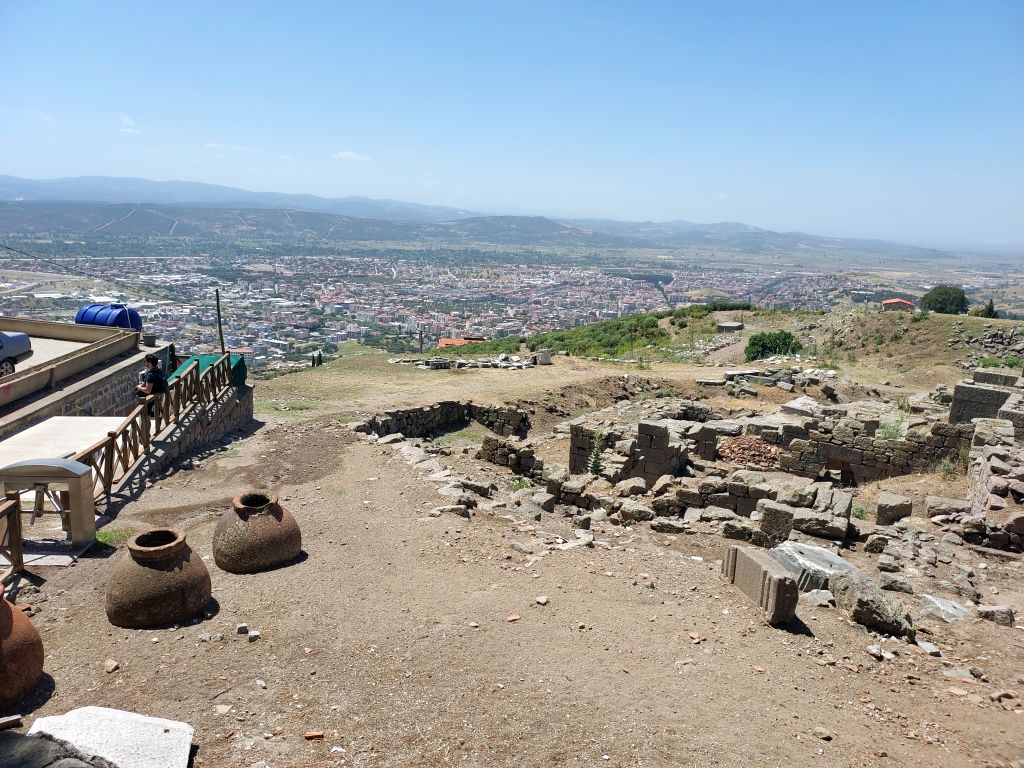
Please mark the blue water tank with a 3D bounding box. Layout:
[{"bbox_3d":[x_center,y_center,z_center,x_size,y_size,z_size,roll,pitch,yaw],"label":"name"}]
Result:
[{"bbox_3d":[-11.833,-1.790,24.307,1.530,1.200,1.100,6,12,23],"label":"blue water tank"}]

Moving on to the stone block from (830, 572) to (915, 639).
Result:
[{"bbox_3d":[4.225,2.585,9.743,0.400,0.380,0.820,-7,14,-37],"label":"stone block"}]

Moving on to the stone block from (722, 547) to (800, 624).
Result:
[{"bbox_3d":[2.984,2.375,10.056,0.270,0.520,1.150,-1,11,-14],"label":"stone block"}]

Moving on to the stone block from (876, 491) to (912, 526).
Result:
[{"bbox_3d":[6.039,2.015,13.210,0.500,0.350,0.460,3,11,10],"label":"stone block"}]

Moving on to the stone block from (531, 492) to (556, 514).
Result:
[{"bbox_3d":[0.538,1.903,13.217,0.300,0.230,0.230,8,13,29],"label":"stone block"}]

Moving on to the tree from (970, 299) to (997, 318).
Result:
[{"bbox_3d":[63.755,-10.141,112.000,3.400,2.800,3.200,8,13,31],"label":"tree"}]

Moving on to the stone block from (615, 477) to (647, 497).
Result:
[{"bbox_3d":[2.041,1.785,14.282,0.450,0.220,0.300,-1,11,-12],"label":"stone block"}]

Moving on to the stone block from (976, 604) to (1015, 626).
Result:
[{"bbox_3d":[5.690,2.718,9.777,0.370,0.170,0.170,5,12,20],"label":"stone block"}]

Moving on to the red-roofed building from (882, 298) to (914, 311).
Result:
[{"bbox_3d":[59.340,-12.083,127.500,4.600,2.200,5.500,4,11,15],"label":"red-roofed building"}]

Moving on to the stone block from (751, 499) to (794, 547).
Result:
[{"bbox_3d":[3.945,2.046,12.425,0.460,0.540,0.400,6,12,22],"label":"stone block"}]

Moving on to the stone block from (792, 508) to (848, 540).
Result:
[{"bbox_3d":[4.728,2.151,12.758,0.740,0.300,0.360,4,11,12],"label":"stone block"}]

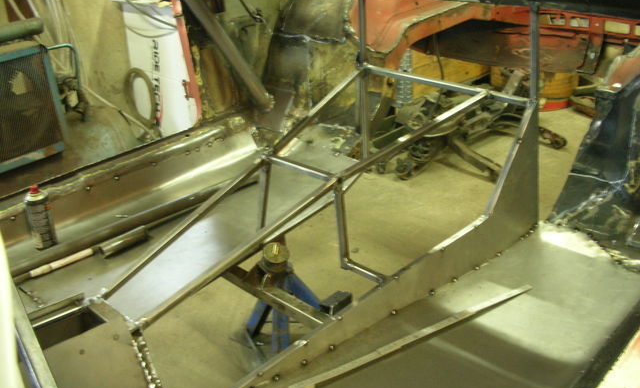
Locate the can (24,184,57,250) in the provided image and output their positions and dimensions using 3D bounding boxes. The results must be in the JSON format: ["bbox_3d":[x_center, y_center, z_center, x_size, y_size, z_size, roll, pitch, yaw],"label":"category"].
[{"bbox_3d":[-0.837,0.065,1.938,0.065,0.199,0.065,-2,25,0],"label":"can"}]

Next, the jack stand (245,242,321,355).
[{"bbox_3d":[-0.096,0.318,1.754,0.280,0.335,0.245,1,25,4],"label":"jack stand"}]

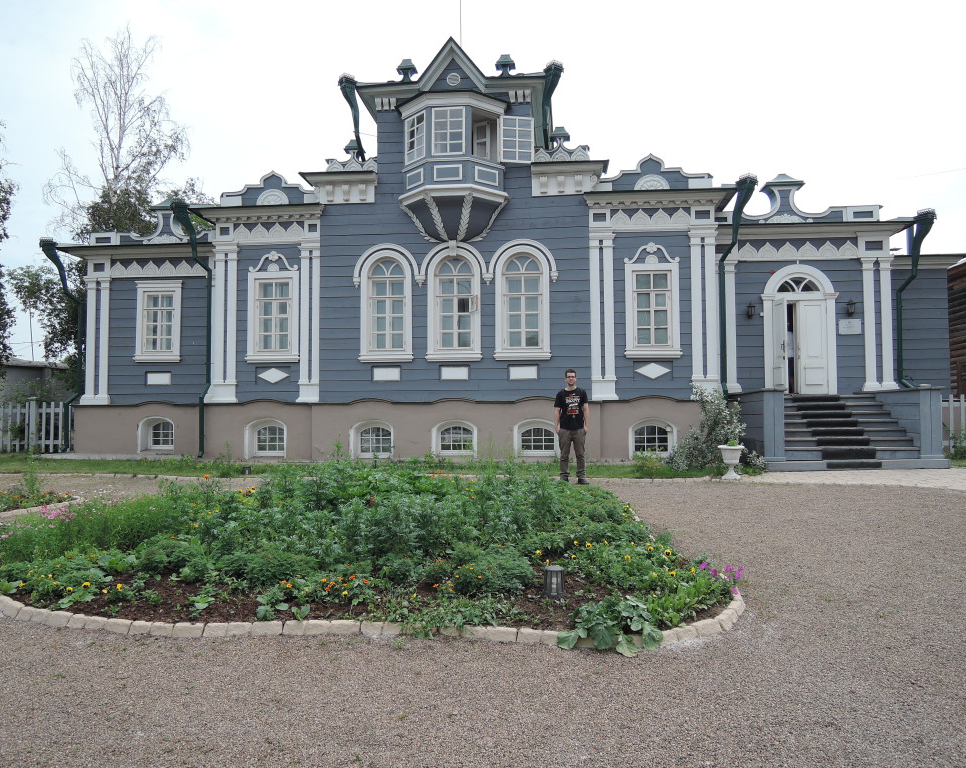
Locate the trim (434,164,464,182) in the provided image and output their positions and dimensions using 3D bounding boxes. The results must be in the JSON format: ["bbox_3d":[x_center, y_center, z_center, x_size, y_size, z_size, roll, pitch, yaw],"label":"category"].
[{"bbox_3d":[-0.755,-4.618,15.581,0.652,0.387,0.060,-1,-3,5],"label":"trim"}]

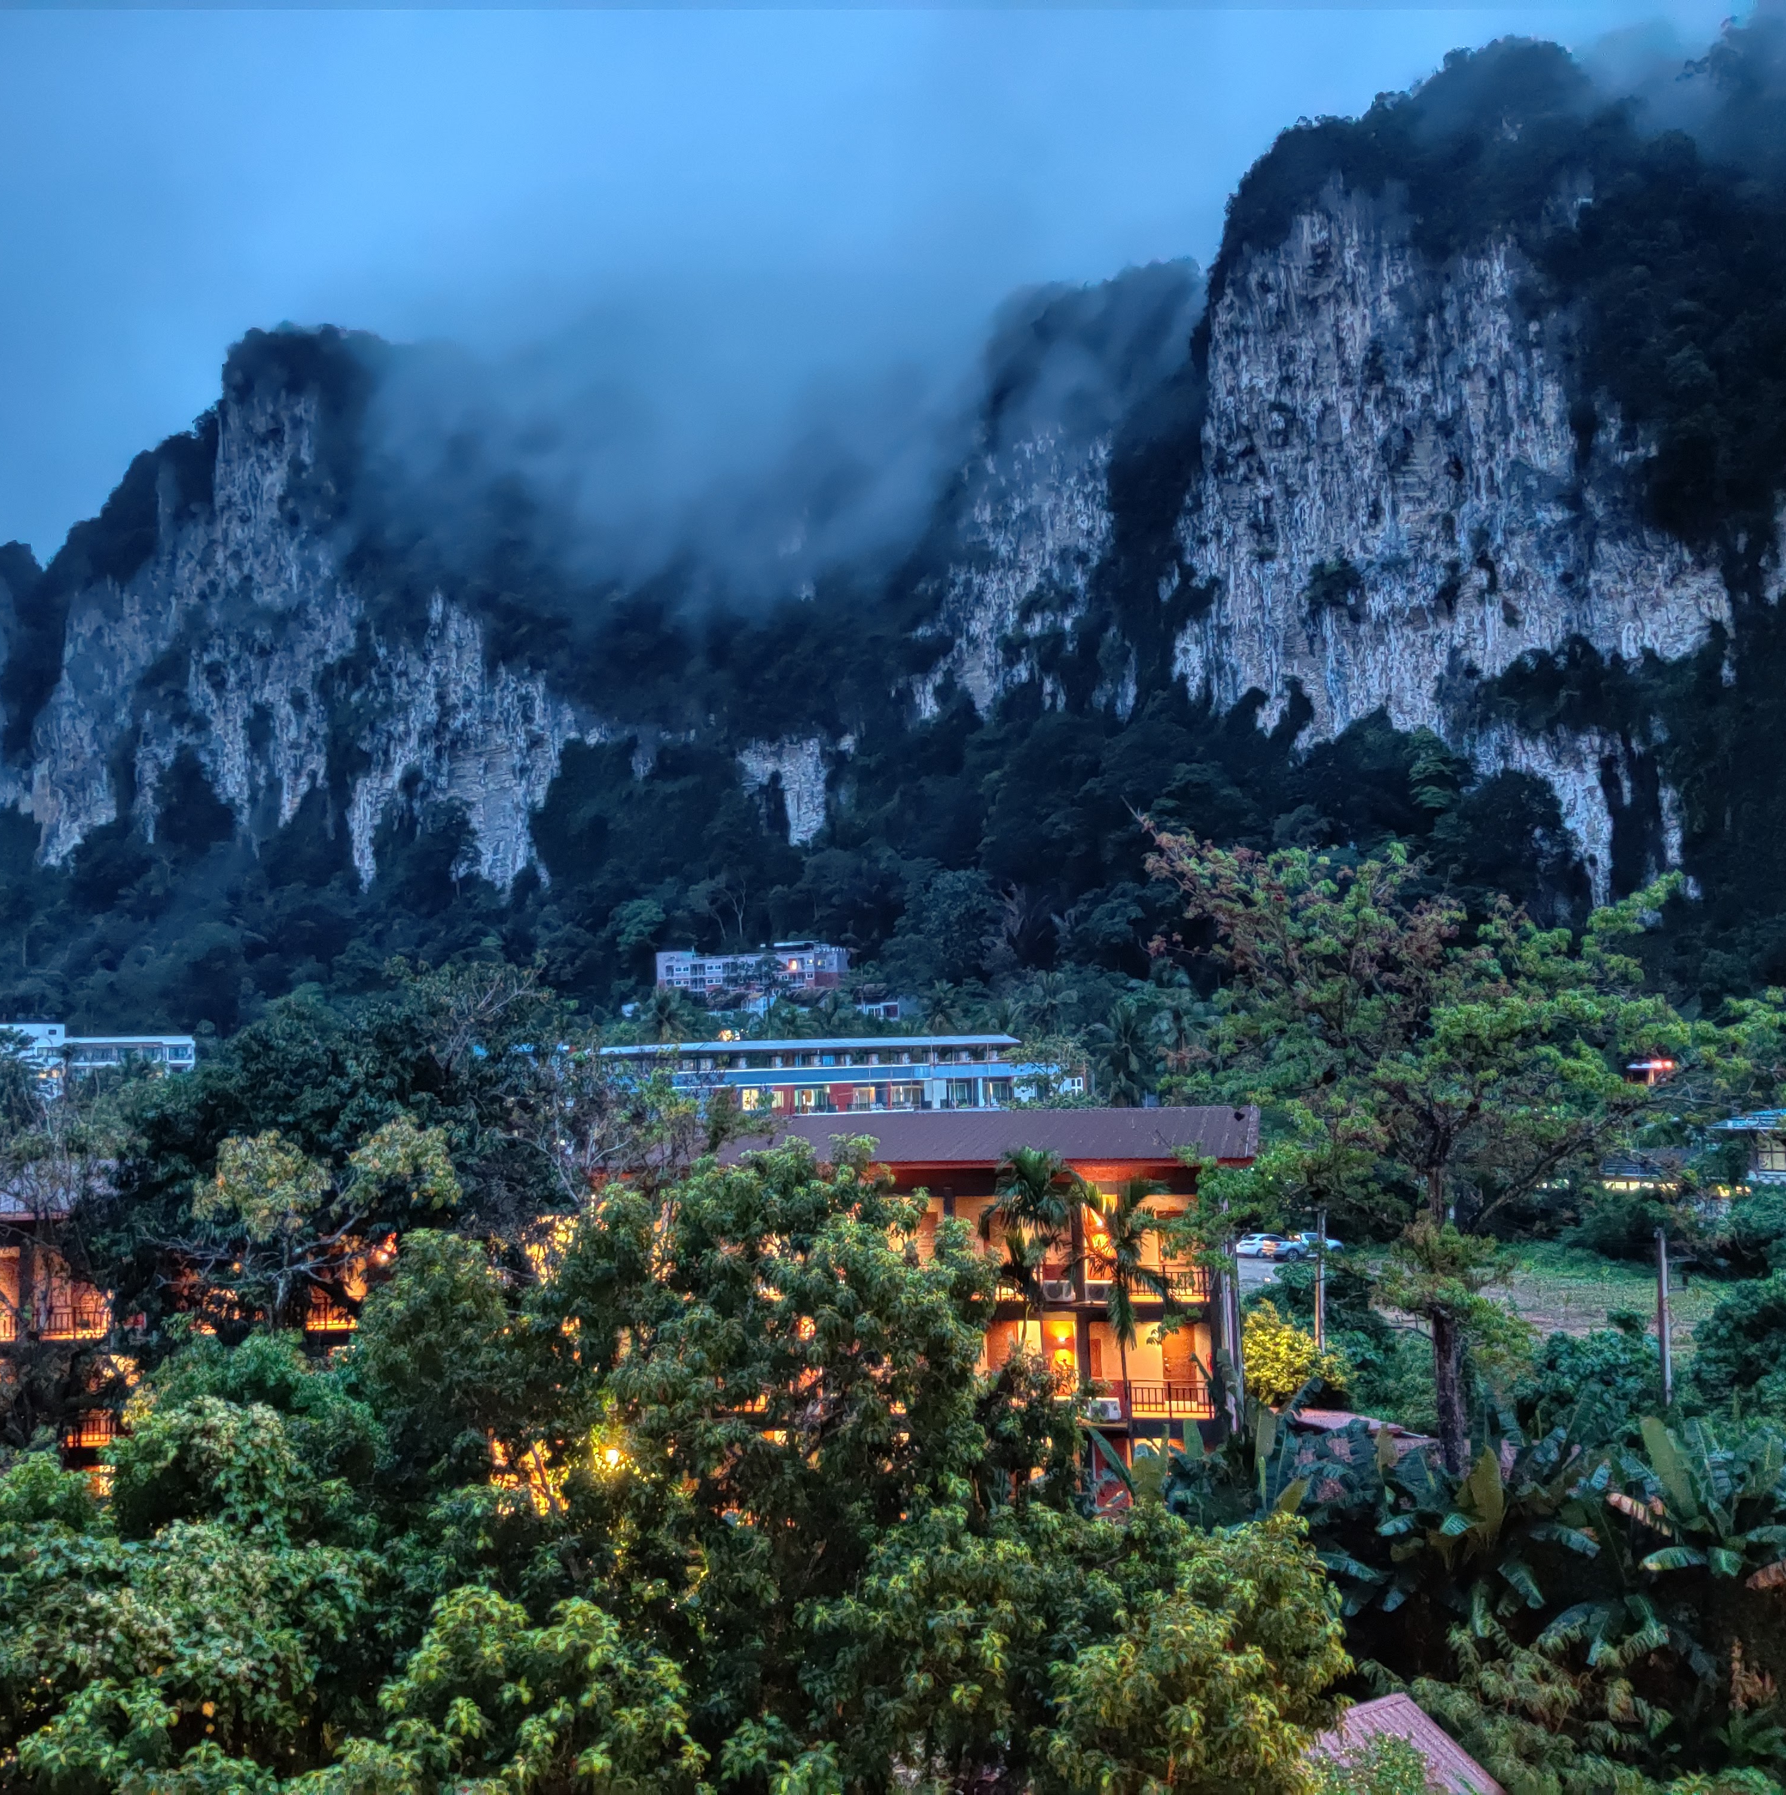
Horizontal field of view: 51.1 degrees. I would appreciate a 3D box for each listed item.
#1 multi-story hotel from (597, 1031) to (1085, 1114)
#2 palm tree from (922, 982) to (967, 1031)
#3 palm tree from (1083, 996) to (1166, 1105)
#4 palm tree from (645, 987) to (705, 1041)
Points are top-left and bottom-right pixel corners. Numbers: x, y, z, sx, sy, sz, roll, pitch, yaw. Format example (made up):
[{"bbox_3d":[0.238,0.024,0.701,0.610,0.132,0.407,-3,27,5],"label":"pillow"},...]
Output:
[{"bbox_3d":[-6.140,19.971,208.629,52.000,9.600,12.000,-1,-4,-11],"label":"multi-story hotel"},{"bbox_3d":[6.382,14.627,227.681,5.600,8.500,5.600,-1,-4,0],"label":"palm tree"},{"bbox_3d":[21.867,14.685,174.588,7.800,11.000,7.800,-1,-4,0],"label":"palm tree"},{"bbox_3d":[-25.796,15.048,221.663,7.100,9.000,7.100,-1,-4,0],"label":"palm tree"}]

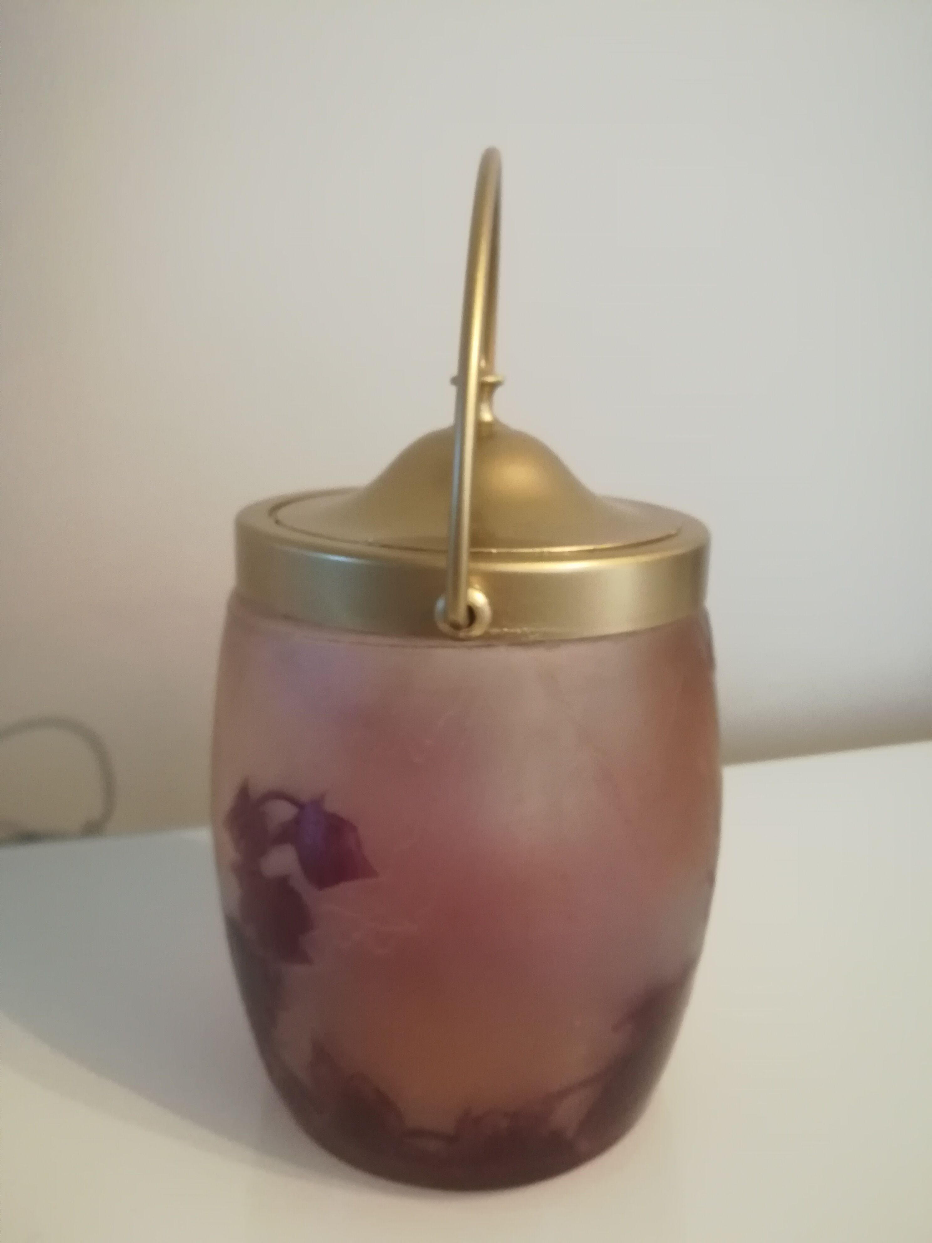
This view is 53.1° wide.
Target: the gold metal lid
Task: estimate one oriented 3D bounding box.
[{"bbox_3d":[0.003,-0.057,0.217,0.112,0.096,0.120,2,15,2],"label":"gold metal lid"}]

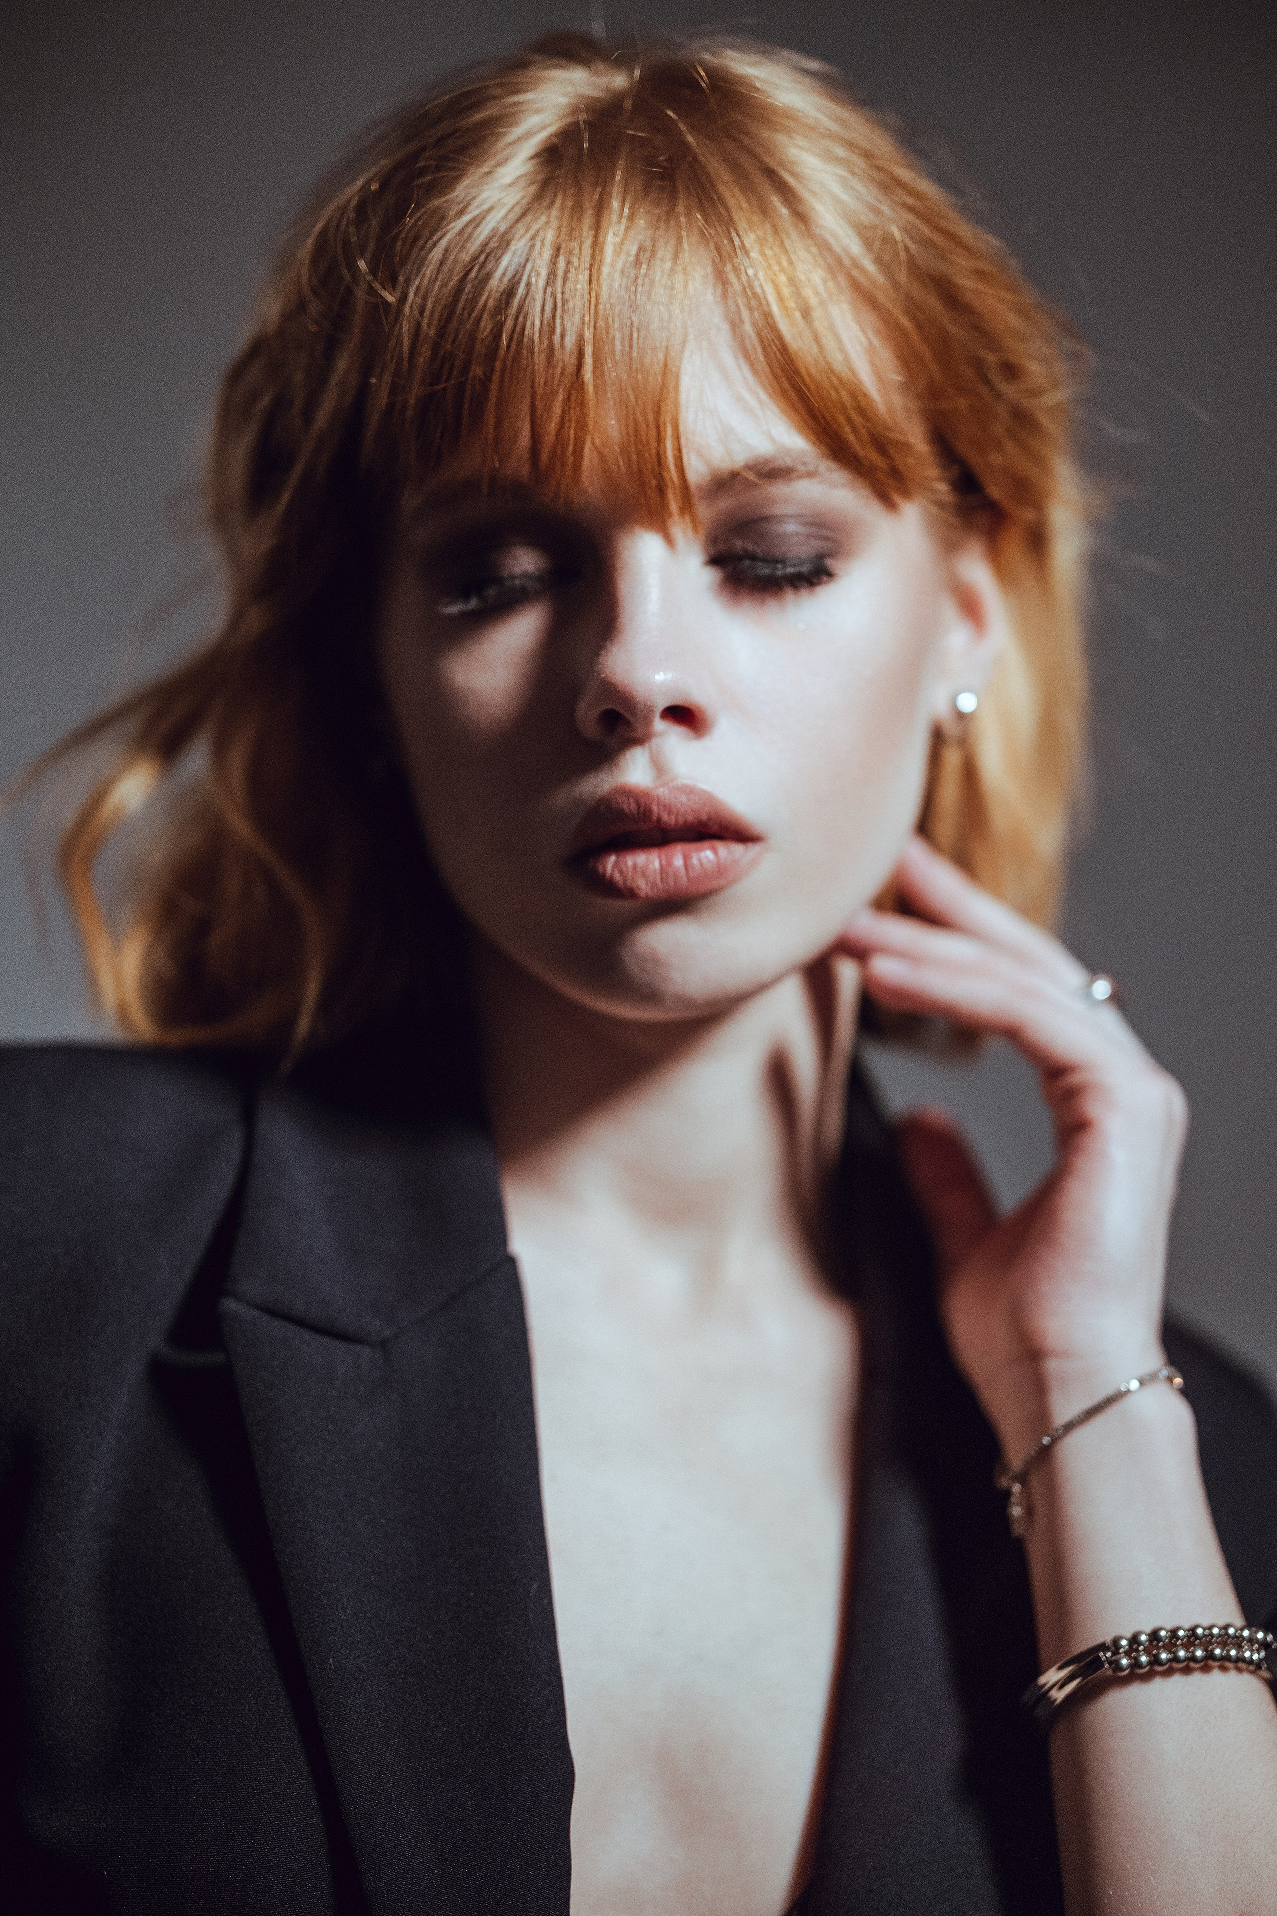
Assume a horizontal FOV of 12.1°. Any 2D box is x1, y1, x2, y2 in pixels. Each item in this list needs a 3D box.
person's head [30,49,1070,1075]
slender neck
[{"bbox_3d":[-0.019,-0.100,1.460,0.252,0.250,0.225,-4,-3,6],"label":"person's head"},{"bbox_3d":[0.007,0.039,1.455,0.100,0.092,0.105,0,0,2],"label":"slender neck"}]

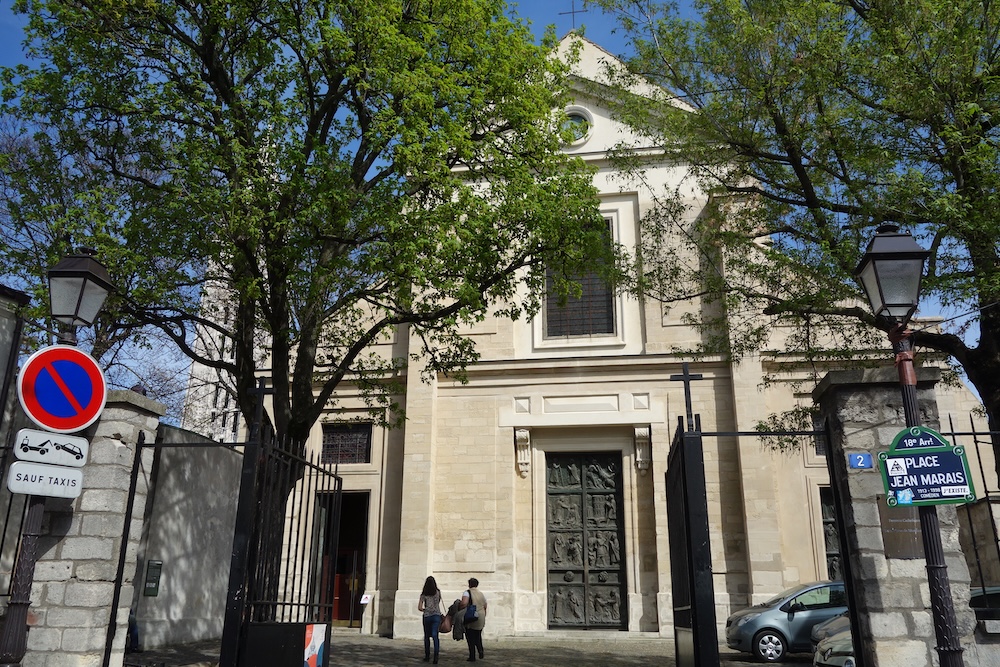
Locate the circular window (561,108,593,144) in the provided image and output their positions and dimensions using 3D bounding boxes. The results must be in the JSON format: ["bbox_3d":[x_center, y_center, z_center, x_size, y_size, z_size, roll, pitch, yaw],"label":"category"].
[{"bbox_3d":[2.468,-6.795,25.595,1.250,1.270,0.280,-2,-18,9],"label":"circular window"}]

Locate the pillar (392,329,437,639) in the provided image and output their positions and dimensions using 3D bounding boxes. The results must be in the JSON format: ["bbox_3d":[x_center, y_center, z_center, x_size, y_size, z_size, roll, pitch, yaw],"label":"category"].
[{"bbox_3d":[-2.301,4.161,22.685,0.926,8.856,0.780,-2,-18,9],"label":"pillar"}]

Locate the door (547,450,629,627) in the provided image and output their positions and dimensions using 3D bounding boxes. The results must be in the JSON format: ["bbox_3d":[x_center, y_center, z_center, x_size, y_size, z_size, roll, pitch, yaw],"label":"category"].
[{"bbox_3d":[2.407,5.735,21.815,2.164,4.834,0.180,-2,-18,9],"label":"door"}]

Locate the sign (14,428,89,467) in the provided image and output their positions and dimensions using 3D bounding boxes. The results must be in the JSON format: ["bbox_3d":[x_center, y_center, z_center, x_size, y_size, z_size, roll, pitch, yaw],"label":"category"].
[{"bbox_3d":[-3.182,0.816,5.520,0.030,0.210,0.505,-11,-21,32],"label":"sign"}]

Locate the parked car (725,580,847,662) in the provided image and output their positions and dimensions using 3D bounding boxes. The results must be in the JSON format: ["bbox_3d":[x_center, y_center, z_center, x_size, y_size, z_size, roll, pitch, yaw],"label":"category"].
[{"bbox_3d":[6.469,5.761,15.710,3.760,1.530,1.700,-2,-18,9],"label":"parked car"}]

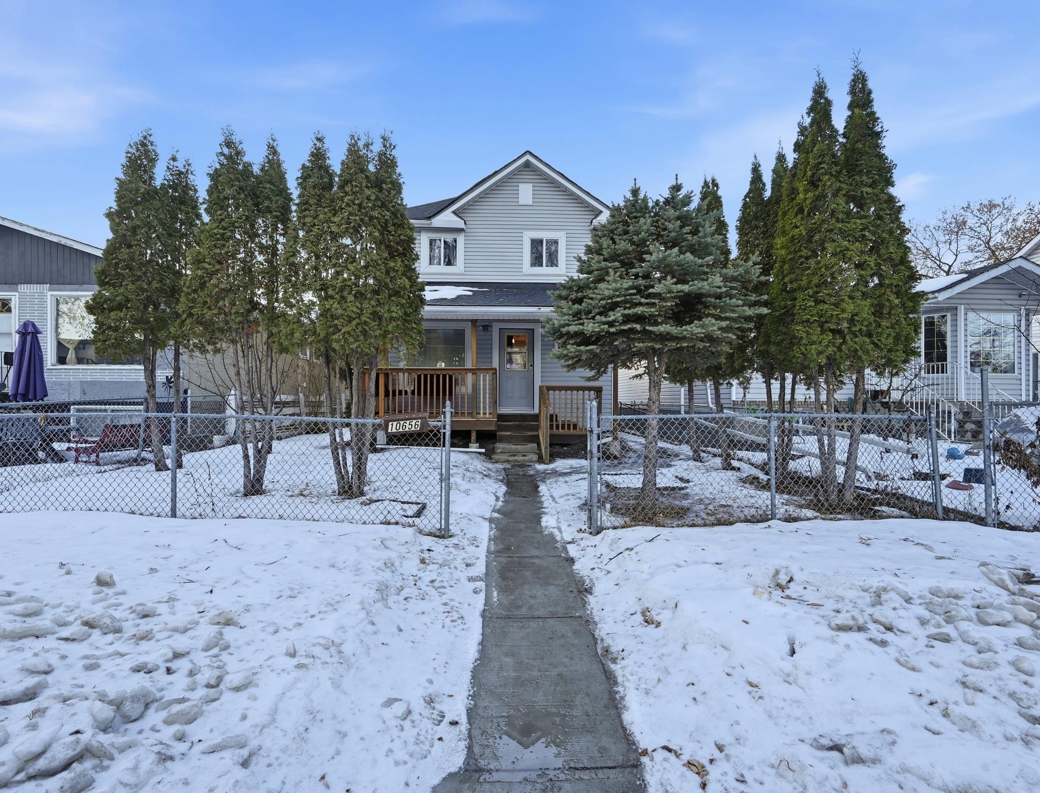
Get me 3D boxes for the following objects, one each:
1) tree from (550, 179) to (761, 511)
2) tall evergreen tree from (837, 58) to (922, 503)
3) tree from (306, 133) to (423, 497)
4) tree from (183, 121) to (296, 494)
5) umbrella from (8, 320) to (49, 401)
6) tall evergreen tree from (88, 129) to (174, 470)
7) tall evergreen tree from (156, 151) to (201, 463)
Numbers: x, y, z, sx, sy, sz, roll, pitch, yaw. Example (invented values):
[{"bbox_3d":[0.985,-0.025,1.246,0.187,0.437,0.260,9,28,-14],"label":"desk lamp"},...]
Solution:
[{"bbox_3d":[1.712,-0.676,5.850,2.550,4.153,2.500,0,0,0],"label":"tree"},{"bbox_3d":[4.606,-1.502,5.950,1.000,5.707,1.000,0,0,0],"label":"tall evergreen tree"},{"bbox_3d":[-1.981,-1.038,5.900,1.450,4.639,1.300,0,0,0],"label":"tree"},{"bbox_3d":[-3.571,-1.080,5.900,1.350,4.674,1.250,0,0,0],"label":"tree"},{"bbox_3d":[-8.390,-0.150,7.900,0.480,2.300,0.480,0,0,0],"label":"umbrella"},{"bbox_3d":[-6.304,-1.568,7.500,1.150,5.520,1.150,0,0,0],"label":"tall evergreen tree"},{"bbox_3d":[-5.780,-1.467,7.800,0.850,5.348,0.850,0,0,0],"label":"tall evergreen tree"}]

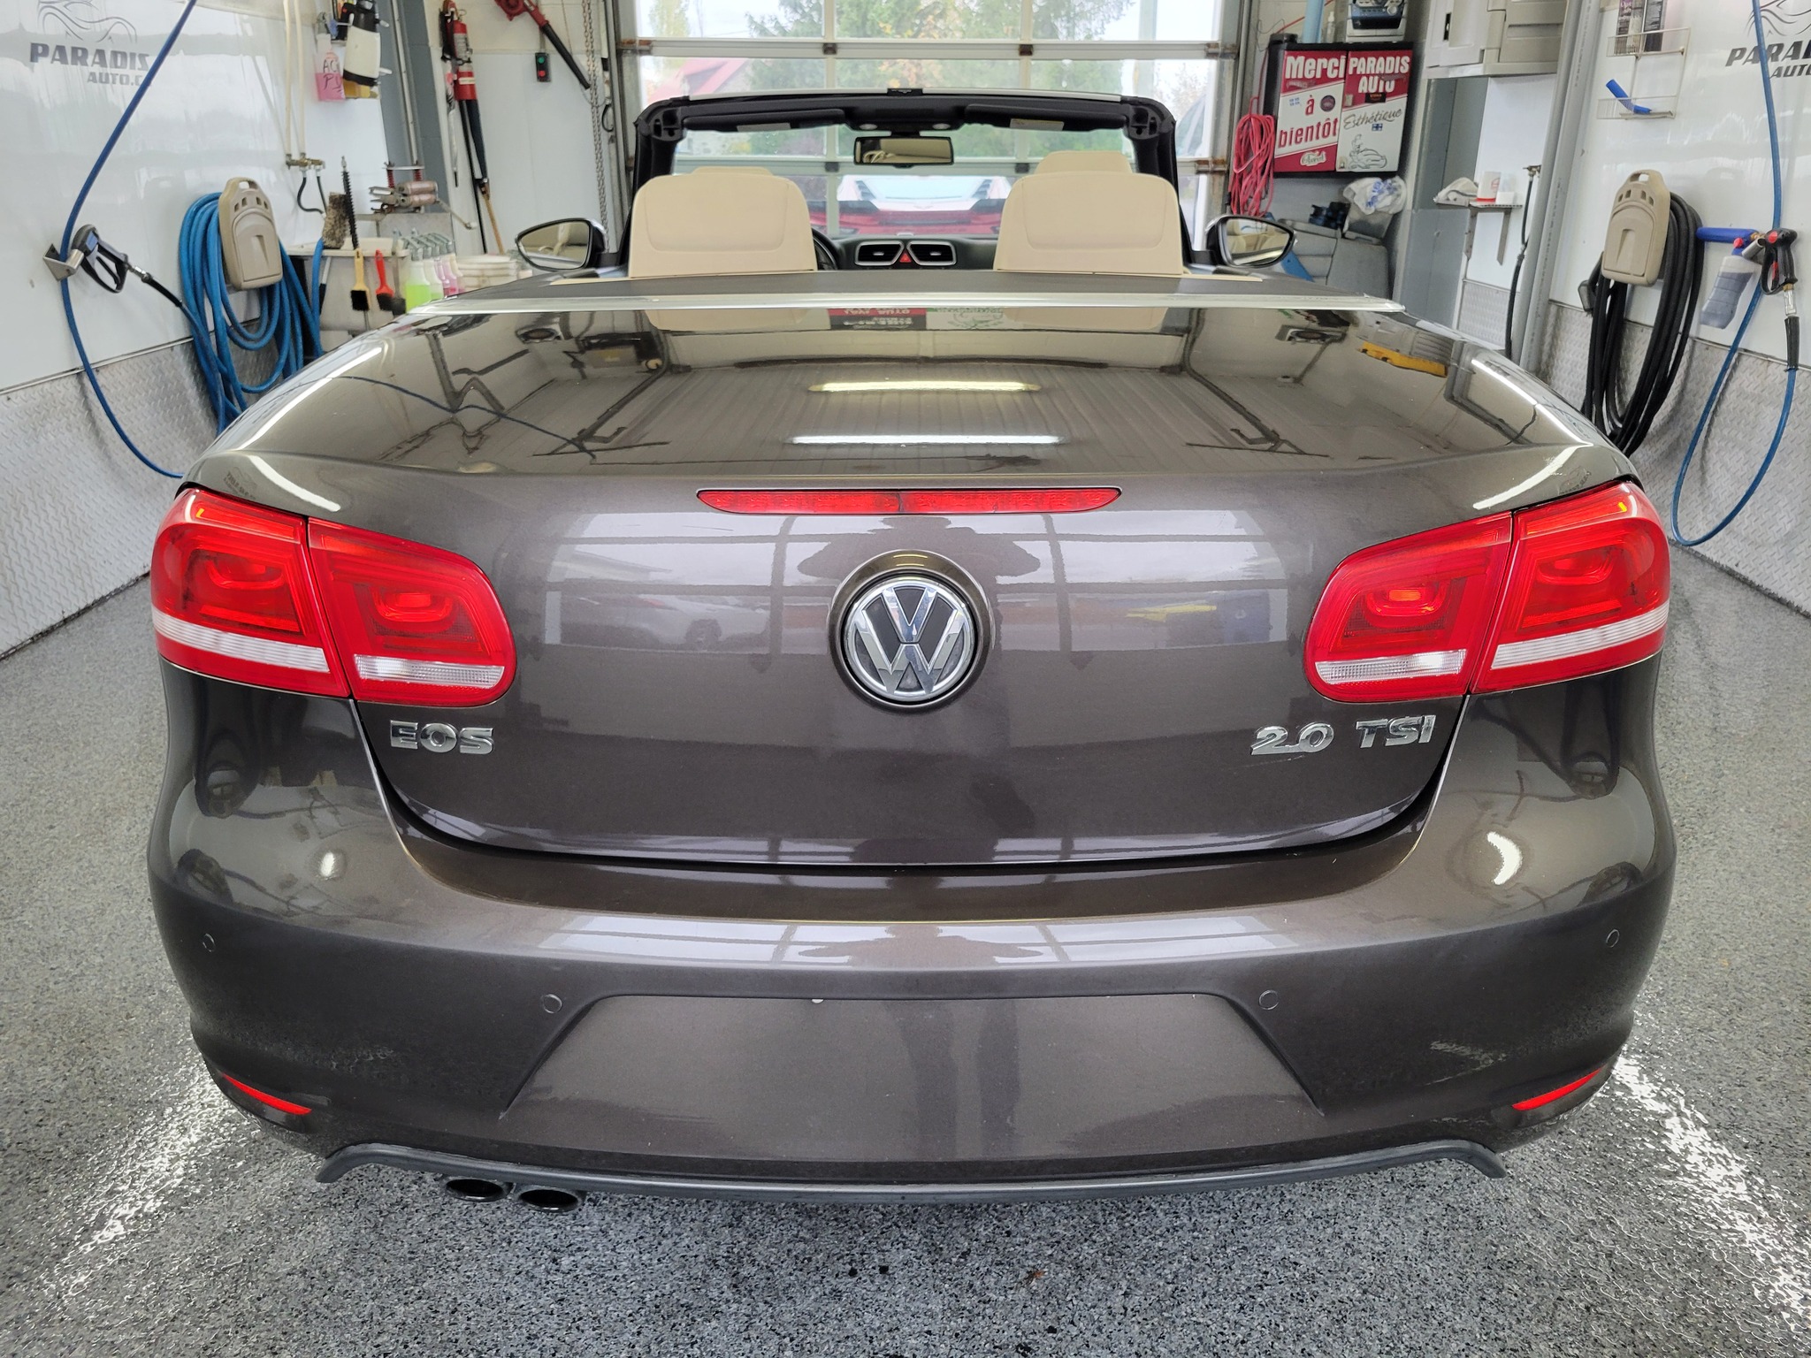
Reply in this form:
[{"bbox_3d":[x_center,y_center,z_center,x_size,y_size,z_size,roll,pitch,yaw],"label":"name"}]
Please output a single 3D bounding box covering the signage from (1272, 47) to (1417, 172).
[{"bbox_3d":[1.964,-2.561,6.111,0.620,0.540,0.100,0,22,0],"label":"signage"}]

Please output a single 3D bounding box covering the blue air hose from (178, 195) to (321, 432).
[{"bbox_3d":[-2.299,-1.260,4.855,0.210,0.860,0.570,0,22,0],"label":"blue air hose"}]

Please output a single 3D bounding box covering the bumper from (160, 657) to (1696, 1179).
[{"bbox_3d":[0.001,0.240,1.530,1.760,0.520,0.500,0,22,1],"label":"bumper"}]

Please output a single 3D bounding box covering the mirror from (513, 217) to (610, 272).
[{"bbox_3d":[-0.893,-1.138,3.539,0.235,0.145,0.140,0,22,1],"label":"mirror"}]

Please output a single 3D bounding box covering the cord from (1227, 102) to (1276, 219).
[{"bbox_3d":[1.594,-2.392,6.264,0.210,0.500,0.120,0,22,0],"label":"cord"}]

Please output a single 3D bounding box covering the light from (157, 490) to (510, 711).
[{"bbox_3d":[-0.633,-0.107,1.459,0.530,0.190,0.230,5,22,12],"label":"light"}]

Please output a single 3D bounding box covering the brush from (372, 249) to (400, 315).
[{"bbox_3d":[-2.071,-1.576,5.418,0.075,0.245,0.030,-6,23,-14],"label":"brush"}]

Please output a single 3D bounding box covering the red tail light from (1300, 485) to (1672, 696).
[{"bbox_3d":[0.631,-0.106,1.441,0.530,0.190,0.230,-5,22,-11],"label":"red tail light"}]

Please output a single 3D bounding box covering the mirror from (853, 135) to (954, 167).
[{"bbox_3d":[-0.005,-1.239,3.188,0.238,0.070,0.045,2,22,6],"label":"mirror"}]

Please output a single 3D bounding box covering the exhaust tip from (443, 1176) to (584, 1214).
[{"bbox_3d":[-0.413,0.528,1.494,0.150,0.065,0.130,0,22,1],"label":"exhaust tip"}]

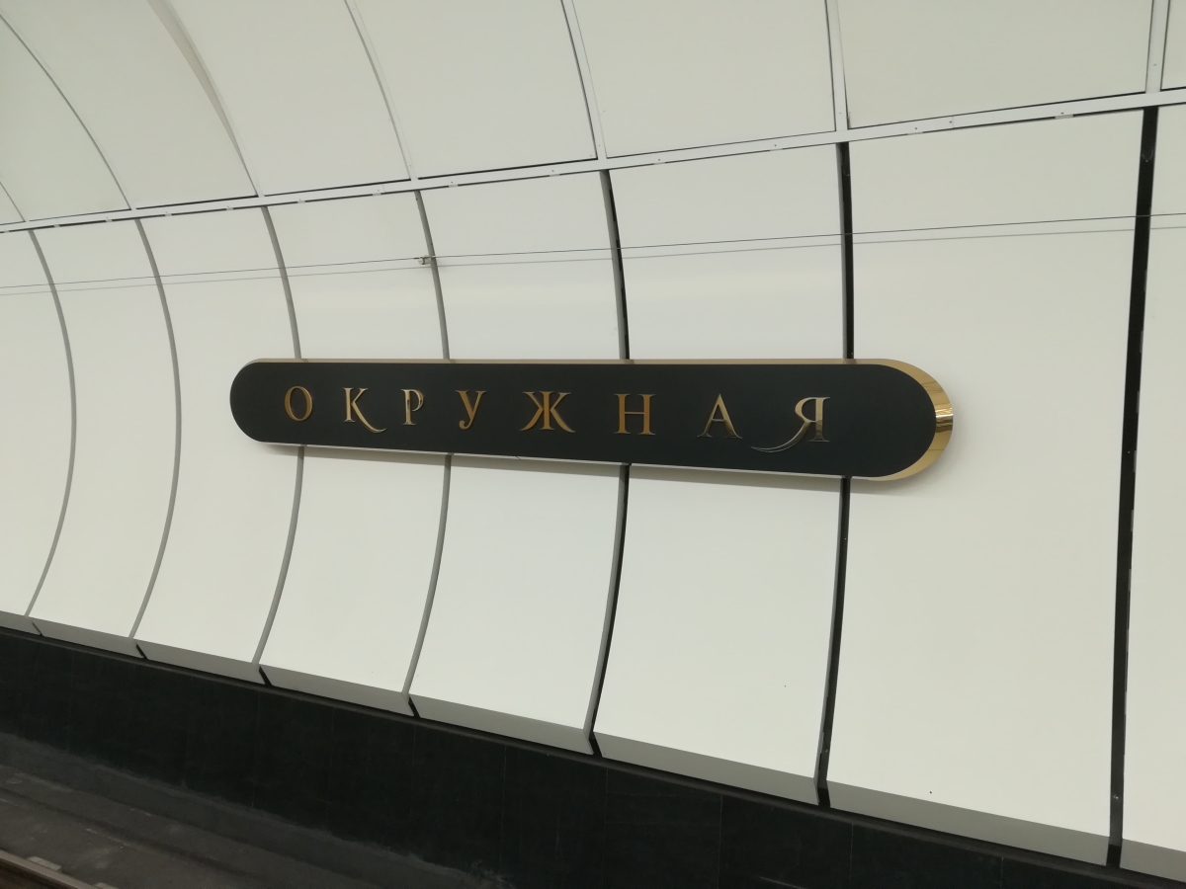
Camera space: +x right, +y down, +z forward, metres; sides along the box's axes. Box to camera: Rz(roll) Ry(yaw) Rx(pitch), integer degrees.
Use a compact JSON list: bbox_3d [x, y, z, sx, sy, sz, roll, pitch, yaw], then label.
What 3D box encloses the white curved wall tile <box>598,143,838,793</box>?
[{"bbox_3d":[0.619,0.147,4.391,1.110,2.999,0.418,3,1,26],"label":"white curved wall tile"}]

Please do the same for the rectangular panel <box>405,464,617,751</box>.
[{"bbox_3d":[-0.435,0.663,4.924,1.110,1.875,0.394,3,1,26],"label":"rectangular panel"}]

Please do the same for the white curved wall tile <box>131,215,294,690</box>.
[{"bbox_3d":[-2.499,0.011,5.931,1.110,2.999,0.418,3,1,26],"label":"white curved wall tile"}]

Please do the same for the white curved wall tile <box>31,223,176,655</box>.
[{"bbox_3d":[-3.538,-0.034,6.444,1.110,2.999,0.418,3,1,26],"label":"white curved wall tile"}]

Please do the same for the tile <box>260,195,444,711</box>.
[{"bbox_3d":[-1.459,0.056,5.417,1.110,2.999,0.418,3,1,26],"label":"tile"}]

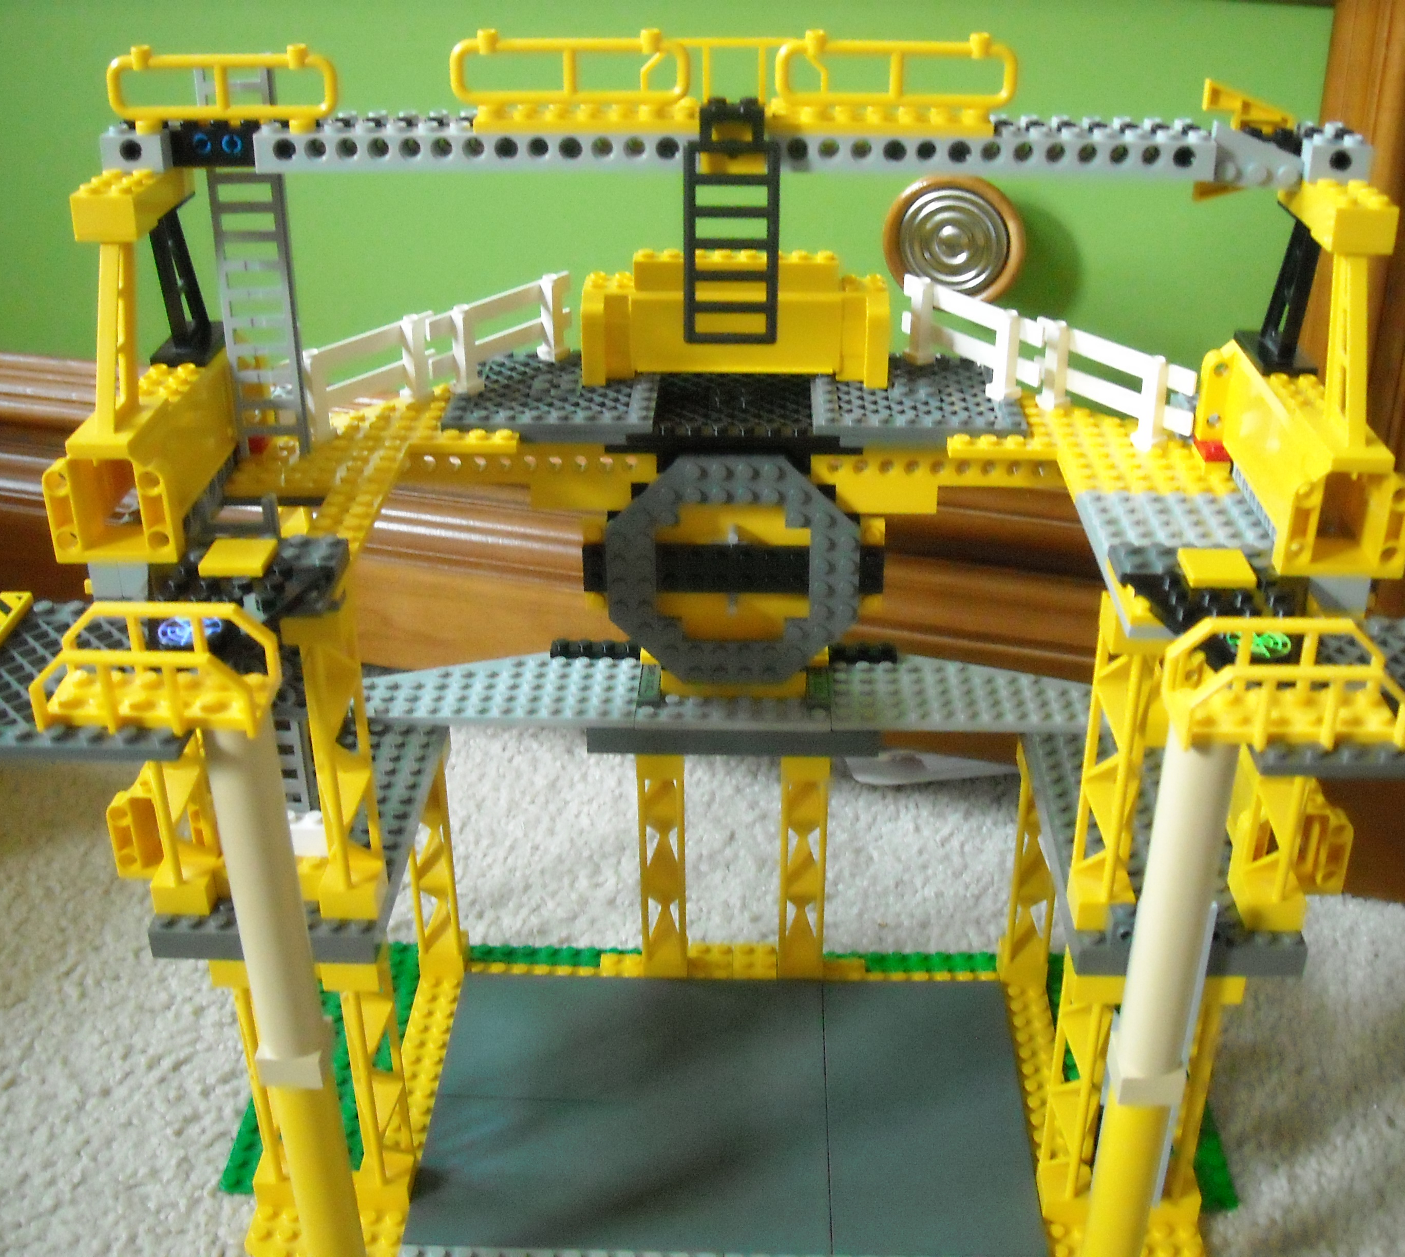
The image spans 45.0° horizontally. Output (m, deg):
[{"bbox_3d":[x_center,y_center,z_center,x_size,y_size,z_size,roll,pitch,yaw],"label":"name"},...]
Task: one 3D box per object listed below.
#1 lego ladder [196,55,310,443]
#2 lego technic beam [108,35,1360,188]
[{"bbox_3d":[-0.128,-0.103,0.487,0.020,0.112,0.006,1,27,2],"label":"lego ladder"},{"bbox_3d":[0.008,-0.132,0.430,0.317,0.034,0.026,1,27,2],"label":"lego technic beam"}]

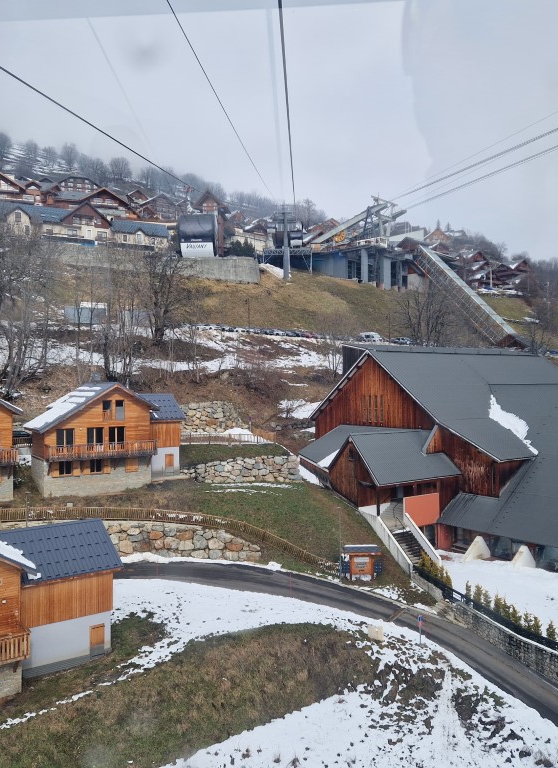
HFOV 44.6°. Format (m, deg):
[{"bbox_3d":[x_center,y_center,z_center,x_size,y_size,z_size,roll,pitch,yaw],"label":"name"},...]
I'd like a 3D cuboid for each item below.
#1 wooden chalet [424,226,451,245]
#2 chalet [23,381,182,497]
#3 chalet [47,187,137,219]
[{"bbox_3d":[61.226,-56.027,262.000,10.900,8.500,10.500,0,0,-15],"label":"wooden chalet"},{"bbox_3d":[-15.798,4.696,63.334,13.631,9.308,9.950,0,0,-29],"label":"chalet"},{"bbox_3d":[-57.014,-54.262,208.000,24.000,12.000,15.000,0,0,-34],"label":"chalet"}]

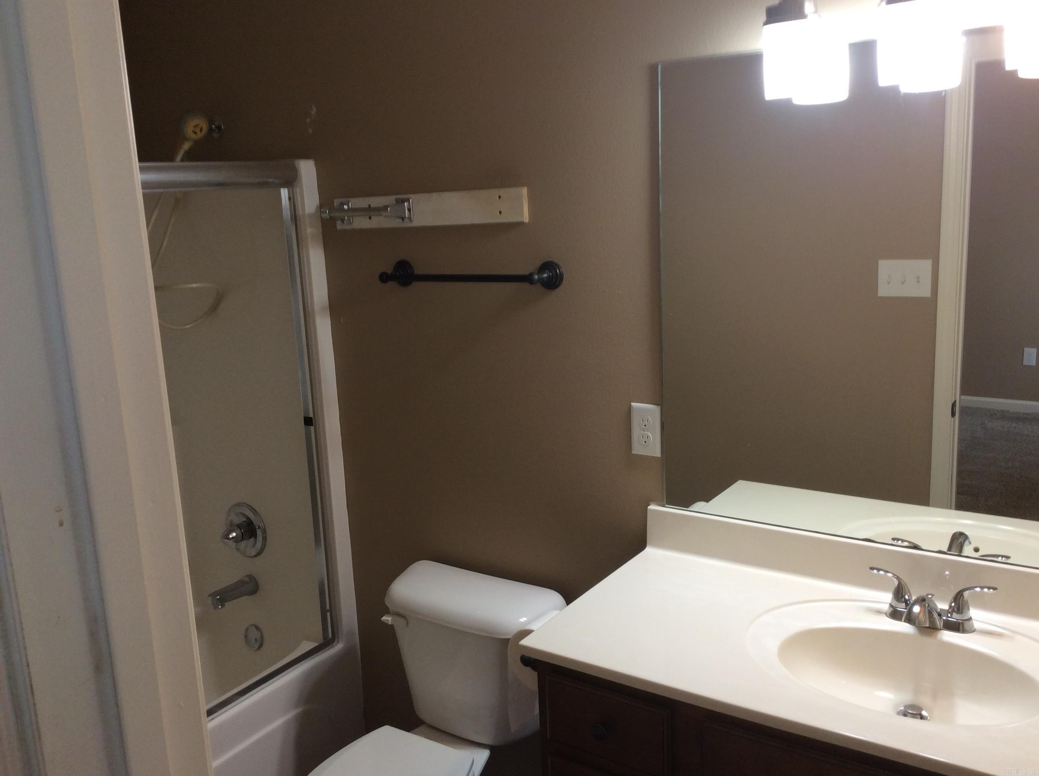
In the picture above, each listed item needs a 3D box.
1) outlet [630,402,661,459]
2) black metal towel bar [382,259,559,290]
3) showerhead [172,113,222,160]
[{"bbox_3d":[0.289,0.097,2.198,0.074,0.119,0.009,5,14,34],"label":"outlet"},{"bbox_3d":[-0.138,-0.274,2.356,0.525,0.069,0.088,5,14,34],"label":"black metal towel bar"},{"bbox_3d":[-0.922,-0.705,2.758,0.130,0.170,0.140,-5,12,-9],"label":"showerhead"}]

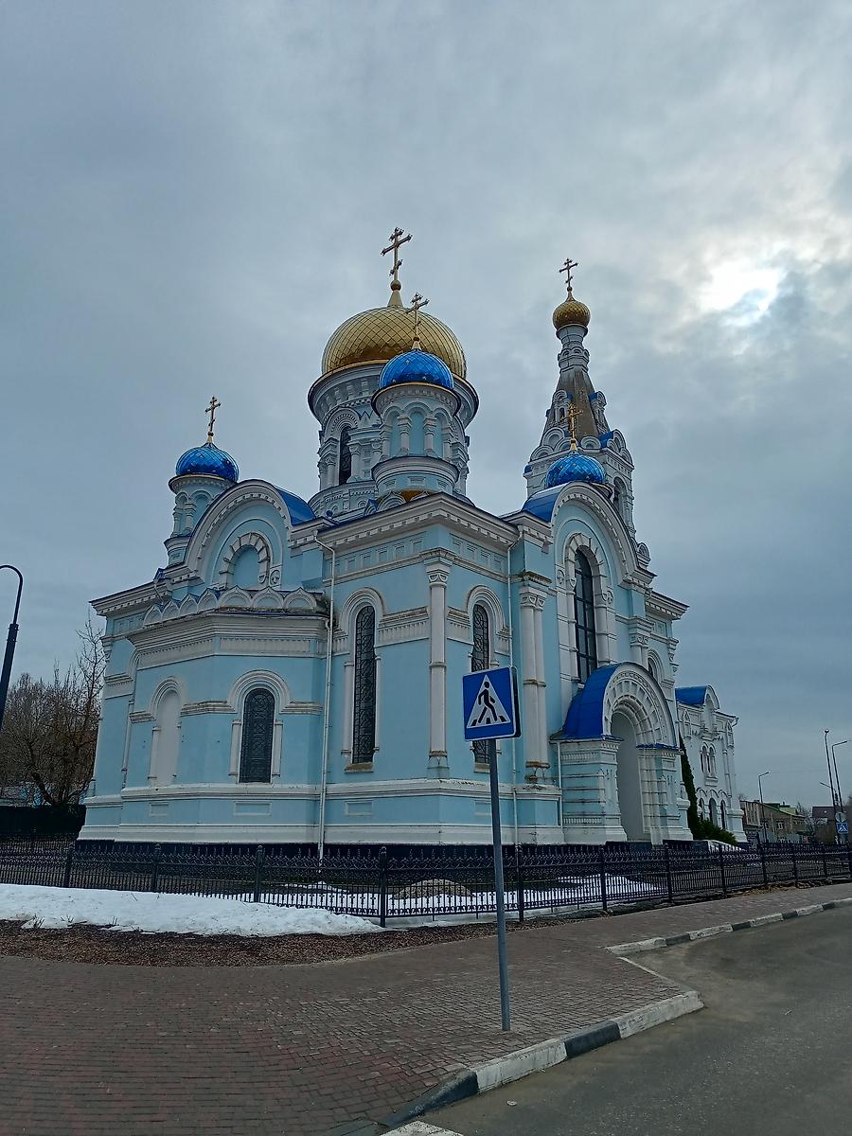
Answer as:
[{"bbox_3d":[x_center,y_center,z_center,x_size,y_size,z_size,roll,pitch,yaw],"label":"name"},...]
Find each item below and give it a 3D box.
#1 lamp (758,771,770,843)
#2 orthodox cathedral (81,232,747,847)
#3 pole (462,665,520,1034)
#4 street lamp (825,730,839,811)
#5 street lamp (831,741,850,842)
[{"bbox_3d":[34.647,24.907,92.645,1.250,8.410,0.250,-4,-17,13],"label":"lamp"},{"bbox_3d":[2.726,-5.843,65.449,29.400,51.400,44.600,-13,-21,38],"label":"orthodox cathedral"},{"bbox_3d":[0.721,2.634,8.848,0.130,3.300,0.700,15,-23,-40],"label":"pole"},{"bbox_3d":[26.550,14.924,59.761,0.300,8.830,1.200,-6,-18,20],"label":"street lamp"},{"bbox_3d":[29.357,16.346,63.887,1.250,8.460,0.250,-4,-17,13],"label":"street lamp"}]

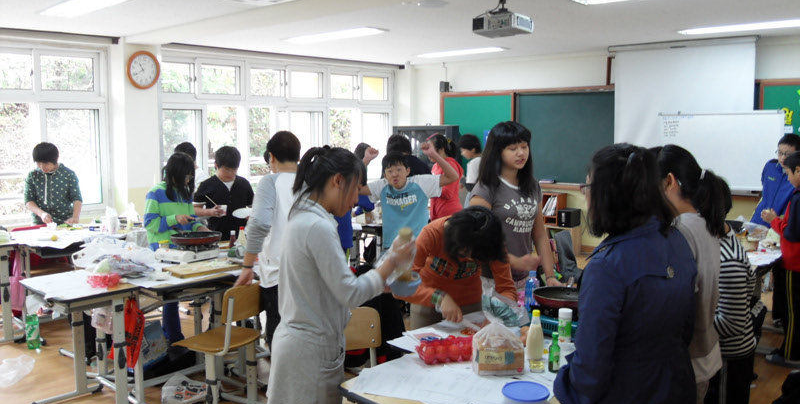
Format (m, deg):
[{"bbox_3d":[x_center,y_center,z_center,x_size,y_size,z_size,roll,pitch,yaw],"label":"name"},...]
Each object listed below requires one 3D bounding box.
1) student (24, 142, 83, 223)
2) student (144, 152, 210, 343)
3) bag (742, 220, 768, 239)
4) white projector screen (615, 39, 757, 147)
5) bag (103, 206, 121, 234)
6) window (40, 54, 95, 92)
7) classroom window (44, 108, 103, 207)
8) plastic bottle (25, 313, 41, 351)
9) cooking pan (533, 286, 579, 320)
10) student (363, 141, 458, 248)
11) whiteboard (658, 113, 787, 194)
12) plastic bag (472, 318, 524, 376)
[{"bbox_3d":[-2.954,0.232,5.528,0.440,1.480,0.340,-2,7,-16],"label":"student"},{"bbox_3d":[-1.651,0.345,4.843,0.400,1.430,0.380,6,10,42],"label":"student"},{"bbox_3d":[2.610,0.213,4.750,0.200,0.140,0.180,4,8,27],"label":"bag"},{"bbox_3d":[2.910,-1.080,6.750,1.440,1.150,0.080,6,9,39],"label":"white projector screen"},{"bbox_3d":[-2.385,0.148,5.336,0.140,0.210,0.120,0,7,0],"label":"bag"},{"bbox_3d":[-3.608,-1.384,7.023,0.060,0.400,0.560,7,10,42],"label":"window"},{"bbox_3d":[-3.019,-0.408,5.995,0.060,0.900,0.550,6,9,39],"label":"classroom window"},{"bbox_3d":[-2.698,0.924,4.752,0.095,0.300,0.095,-3,8,-22],"label":"plastic bottle"},{"bbox_3d":[0.744,0.430,2.888,0.300,0.060,0.340,2,7,12],"label":"cooking pan"},{"bbox_3d":[0.055,0.348,4.200,0.620,1.470,0.360,1,7,12],"label":"student"},{"bbox_3d":[3.508,-0.553,7.168,1.290,0.860,0.050,7,9,43],"label":"whiteboard"},{"bbox_3d":[0.357,0.511,2.350,0.190,0.200,0.130,0,7,-3],"label":"plastic bag"}]

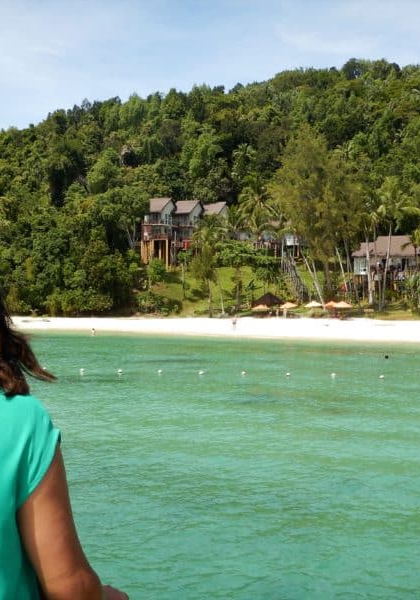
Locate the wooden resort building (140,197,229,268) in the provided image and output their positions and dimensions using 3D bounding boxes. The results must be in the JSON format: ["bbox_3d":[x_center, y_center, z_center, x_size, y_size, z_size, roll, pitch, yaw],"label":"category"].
[{"bbox_3d":[-4.590,-12.160,154.000,13.500,13.000,9.500,0,-1,27],"label":"wooden resort building"}]

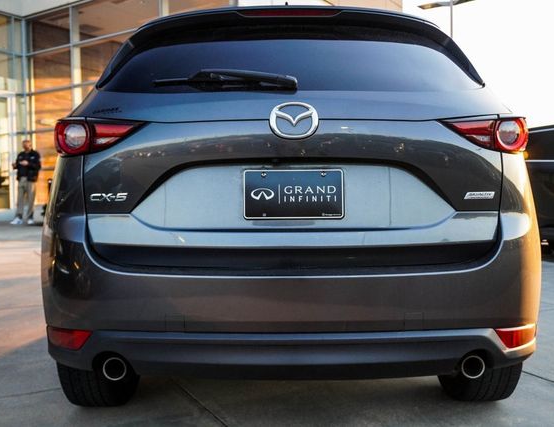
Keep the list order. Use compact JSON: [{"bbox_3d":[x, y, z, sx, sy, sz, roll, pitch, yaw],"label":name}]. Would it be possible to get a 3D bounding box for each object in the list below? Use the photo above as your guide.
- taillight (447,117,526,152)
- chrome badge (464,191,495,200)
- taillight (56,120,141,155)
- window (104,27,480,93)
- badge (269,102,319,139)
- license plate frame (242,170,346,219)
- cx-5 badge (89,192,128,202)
[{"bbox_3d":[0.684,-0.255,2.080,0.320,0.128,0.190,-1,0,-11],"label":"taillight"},{"bbox_3d":[0.629,-0.054,1.985,0.098,0.025,0.009,-1,1,-11],"label":"chrome badge"},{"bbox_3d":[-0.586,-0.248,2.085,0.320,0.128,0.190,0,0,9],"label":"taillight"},{"bbox_3d":[0.052,-0.509,2.130,1.220,0.345,0.110,-1,-33,-1],"label":"window"},{"bbox_3d":[0.053,-0.282,1.950,0.151,0.120,0.022,-1,-12,-1],"label":"badge"},{"bbox_3d":[0.053,-0.058,1.972,0.310,0.158,0.015,-1,-4,-1],"label":"license plate frame"},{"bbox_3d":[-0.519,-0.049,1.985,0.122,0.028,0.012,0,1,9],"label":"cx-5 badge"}]

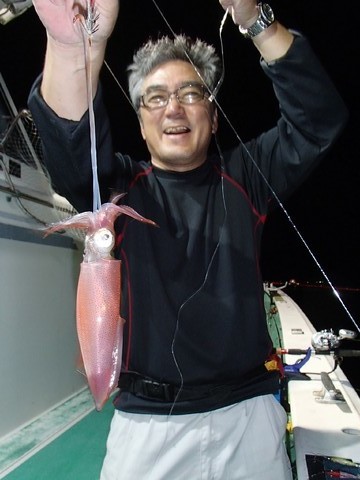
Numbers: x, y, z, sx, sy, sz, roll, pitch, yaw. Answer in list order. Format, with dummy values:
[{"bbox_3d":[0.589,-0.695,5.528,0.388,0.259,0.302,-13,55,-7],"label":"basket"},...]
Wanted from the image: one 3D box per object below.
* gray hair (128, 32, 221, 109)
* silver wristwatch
[{"bbox_3d":[-0.012,-0.353,0.845,0.198,0.190,0.210,-5,-2,3],"label":"gray hair"},{"bbox_3d":[0.156,-0.448,0.795,0.042,0.065,0.061,33,-28,-35],"label":"silver wristwatch"}]

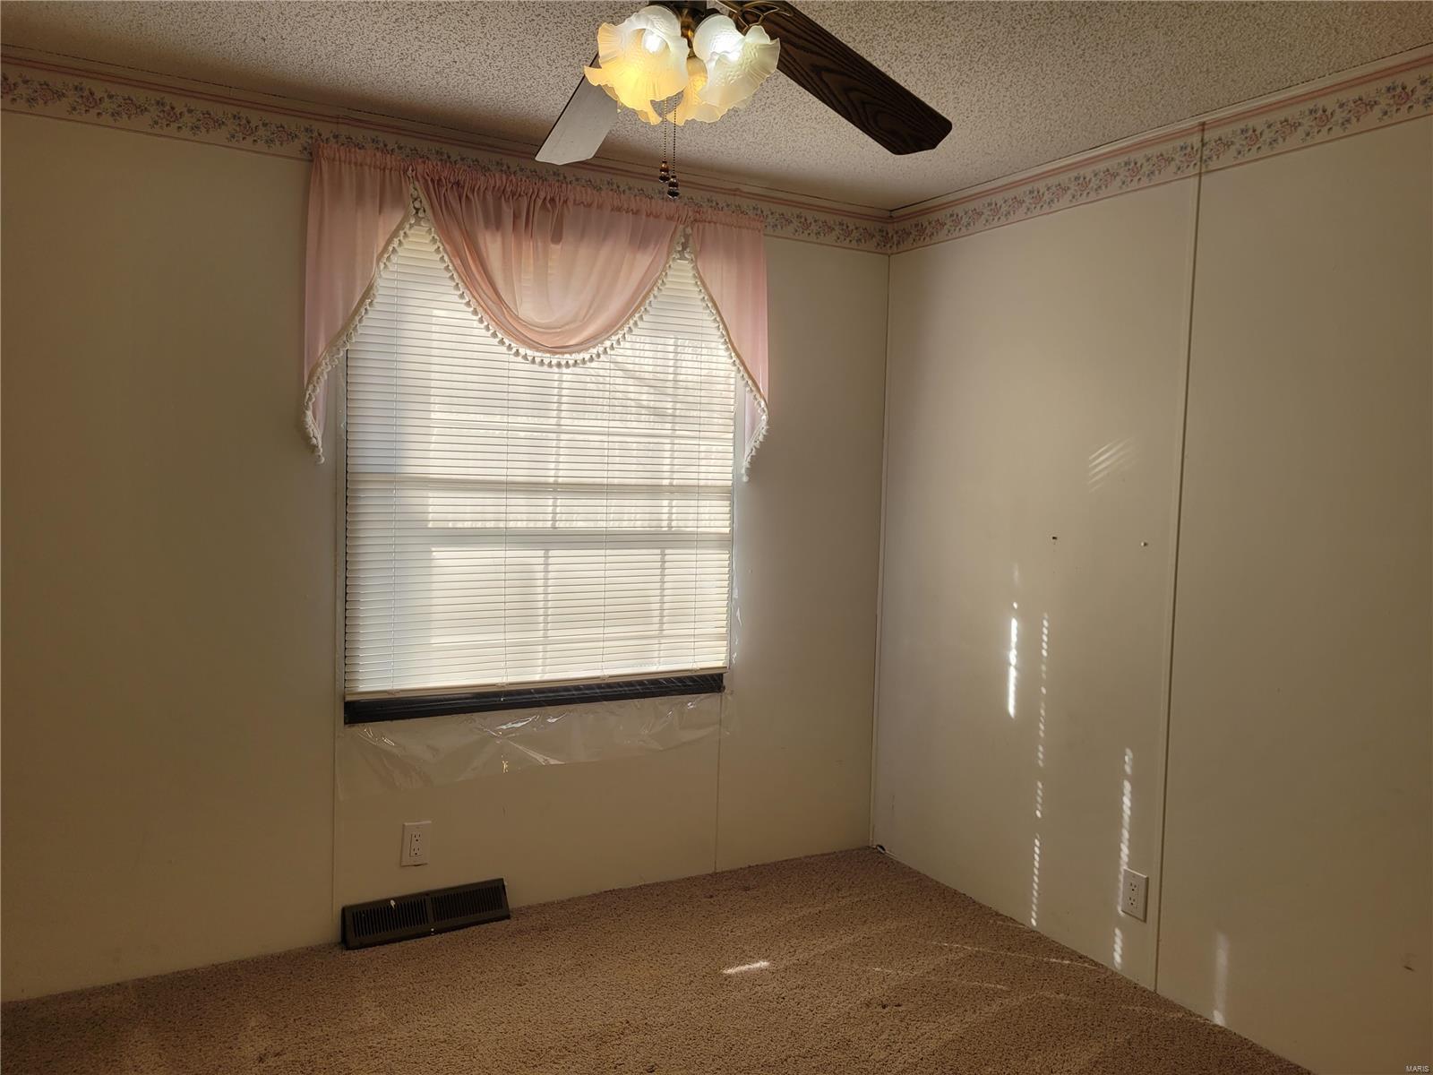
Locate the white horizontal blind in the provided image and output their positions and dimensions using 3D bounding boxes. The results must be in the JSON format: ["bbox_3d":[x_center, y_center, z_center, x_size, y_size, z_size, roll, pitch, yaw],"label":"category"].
[{"bbox_3d":[-0.475,-0.178,3.217,1.220,1.386,0.090,0,4,-29],"label":"white horizontal blind"}]

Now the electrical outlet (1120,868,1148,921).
[{"bbox_3d":[1.124,0.960,2.892,0.010,0.122,0.081,0,4,-29],"label":"electrical outlet"}]

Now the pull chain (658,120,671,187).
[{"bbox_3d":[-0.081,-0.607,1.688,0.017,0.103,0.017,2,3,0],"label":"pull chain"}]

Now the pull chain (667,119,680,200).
[{"bbox_3d":[-0.065,-0.591,1.674,0.018,0.127,0.018,2,3,0],"label":"pull chain"}]

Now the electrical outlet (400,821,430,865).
[{"bbox_3d":[-0.858,0.876,3.075,0.080,0.123,0.010,0,4,-29],"label":"electrical outlet"}]

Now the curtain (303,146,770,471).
[{"bbox_3d":[-0.452,-0.604,3.140,1.414,0.824,0.100,0,4,-29],"label":"curtain"}]

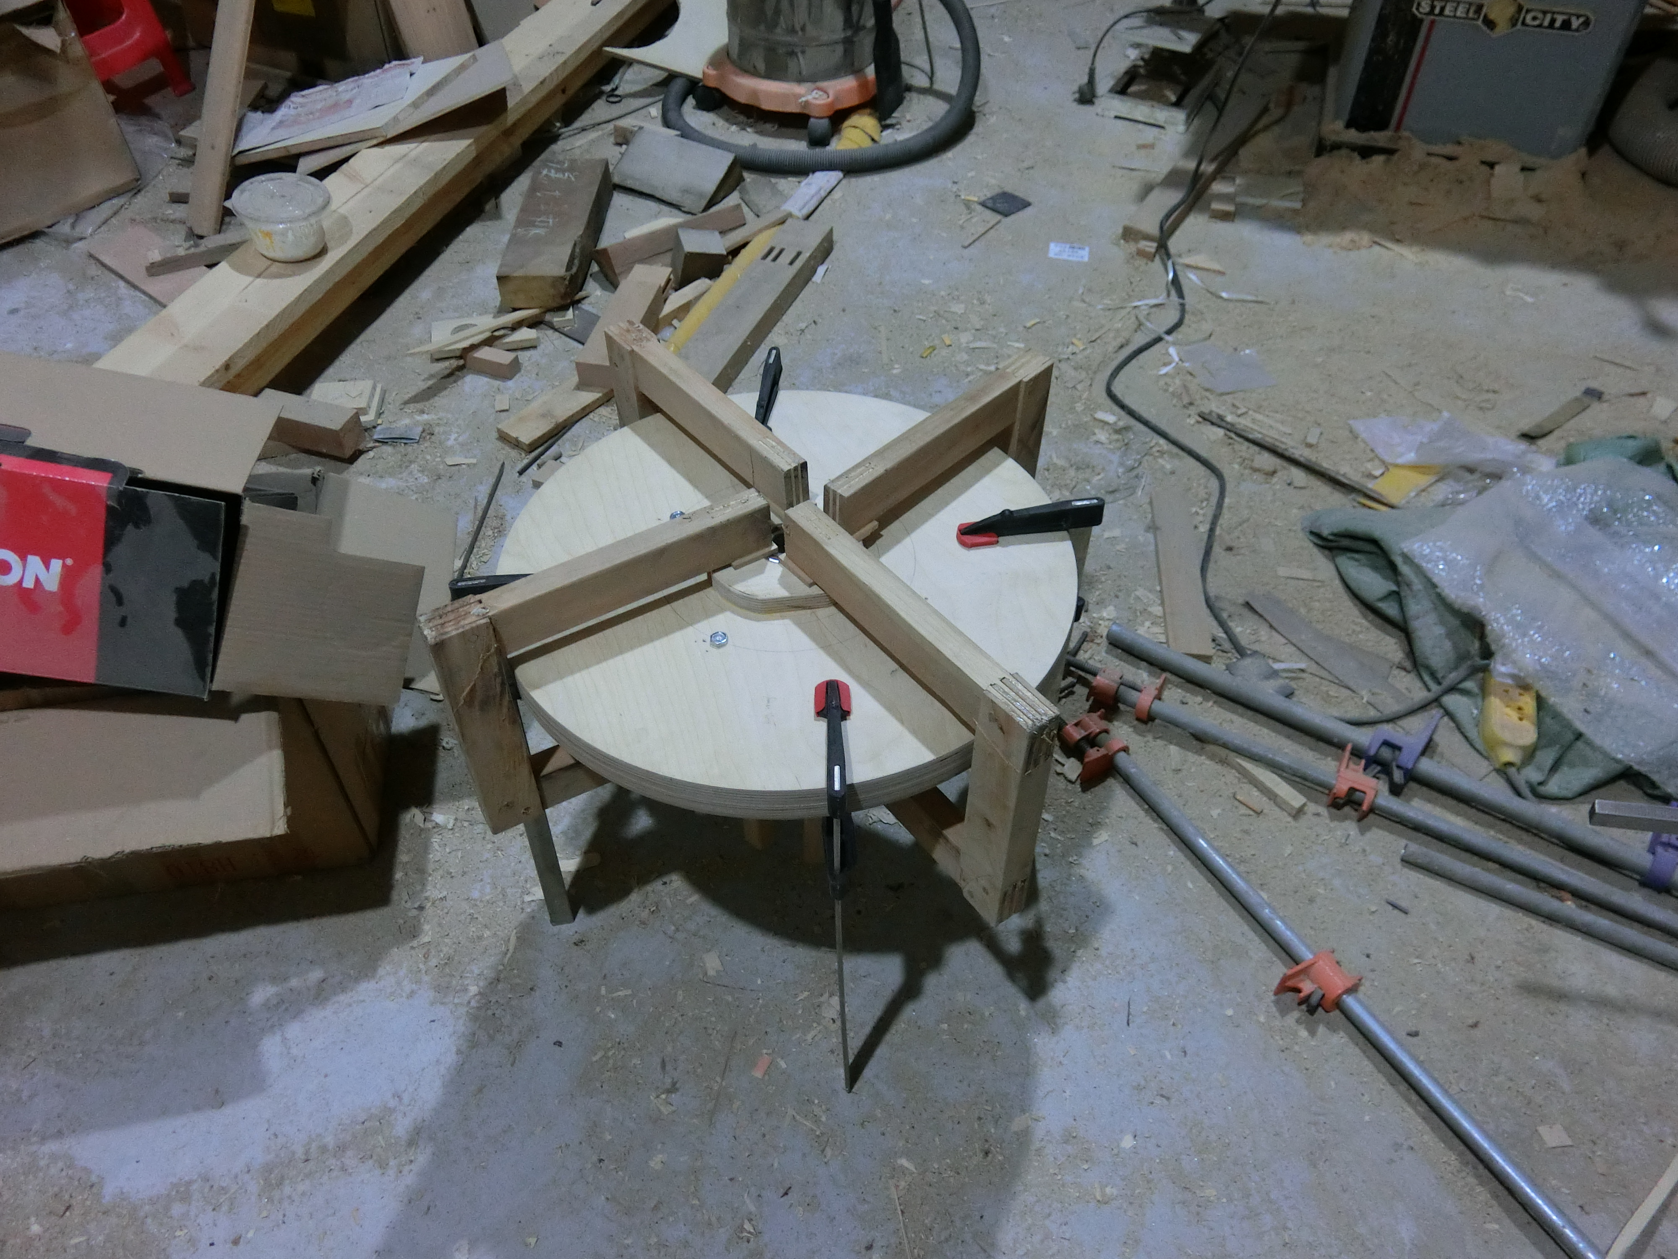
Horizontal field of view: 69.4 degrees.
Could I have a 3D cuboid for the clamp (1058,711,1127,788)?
[{"bbox_3d":[0.301,0.144,1.435,0.062,0.040,0.066,-23,50,-20],"label":"clamp"}]

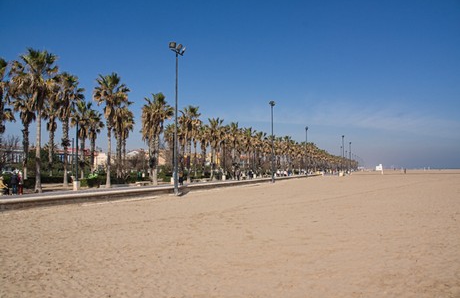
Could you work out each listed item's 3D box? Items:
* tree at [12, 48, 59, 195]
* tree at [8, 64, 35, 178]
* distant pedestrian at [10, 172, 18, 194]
[{"bbox_3d":[-15.213,-2.318,27.334,3.700,11.520,3.700,-2,-4,25],"label":"tree"},{"bbox_3d":[-22.454,-2.823,37.694,3.100,13.603,3.100,-1,-4,24],"label":"tree"},{"bbox_3d":[-14.803,2.341,23.748,0.520,1.676,0.380,-1,-4,24],"label":"distant pedestrian"}]

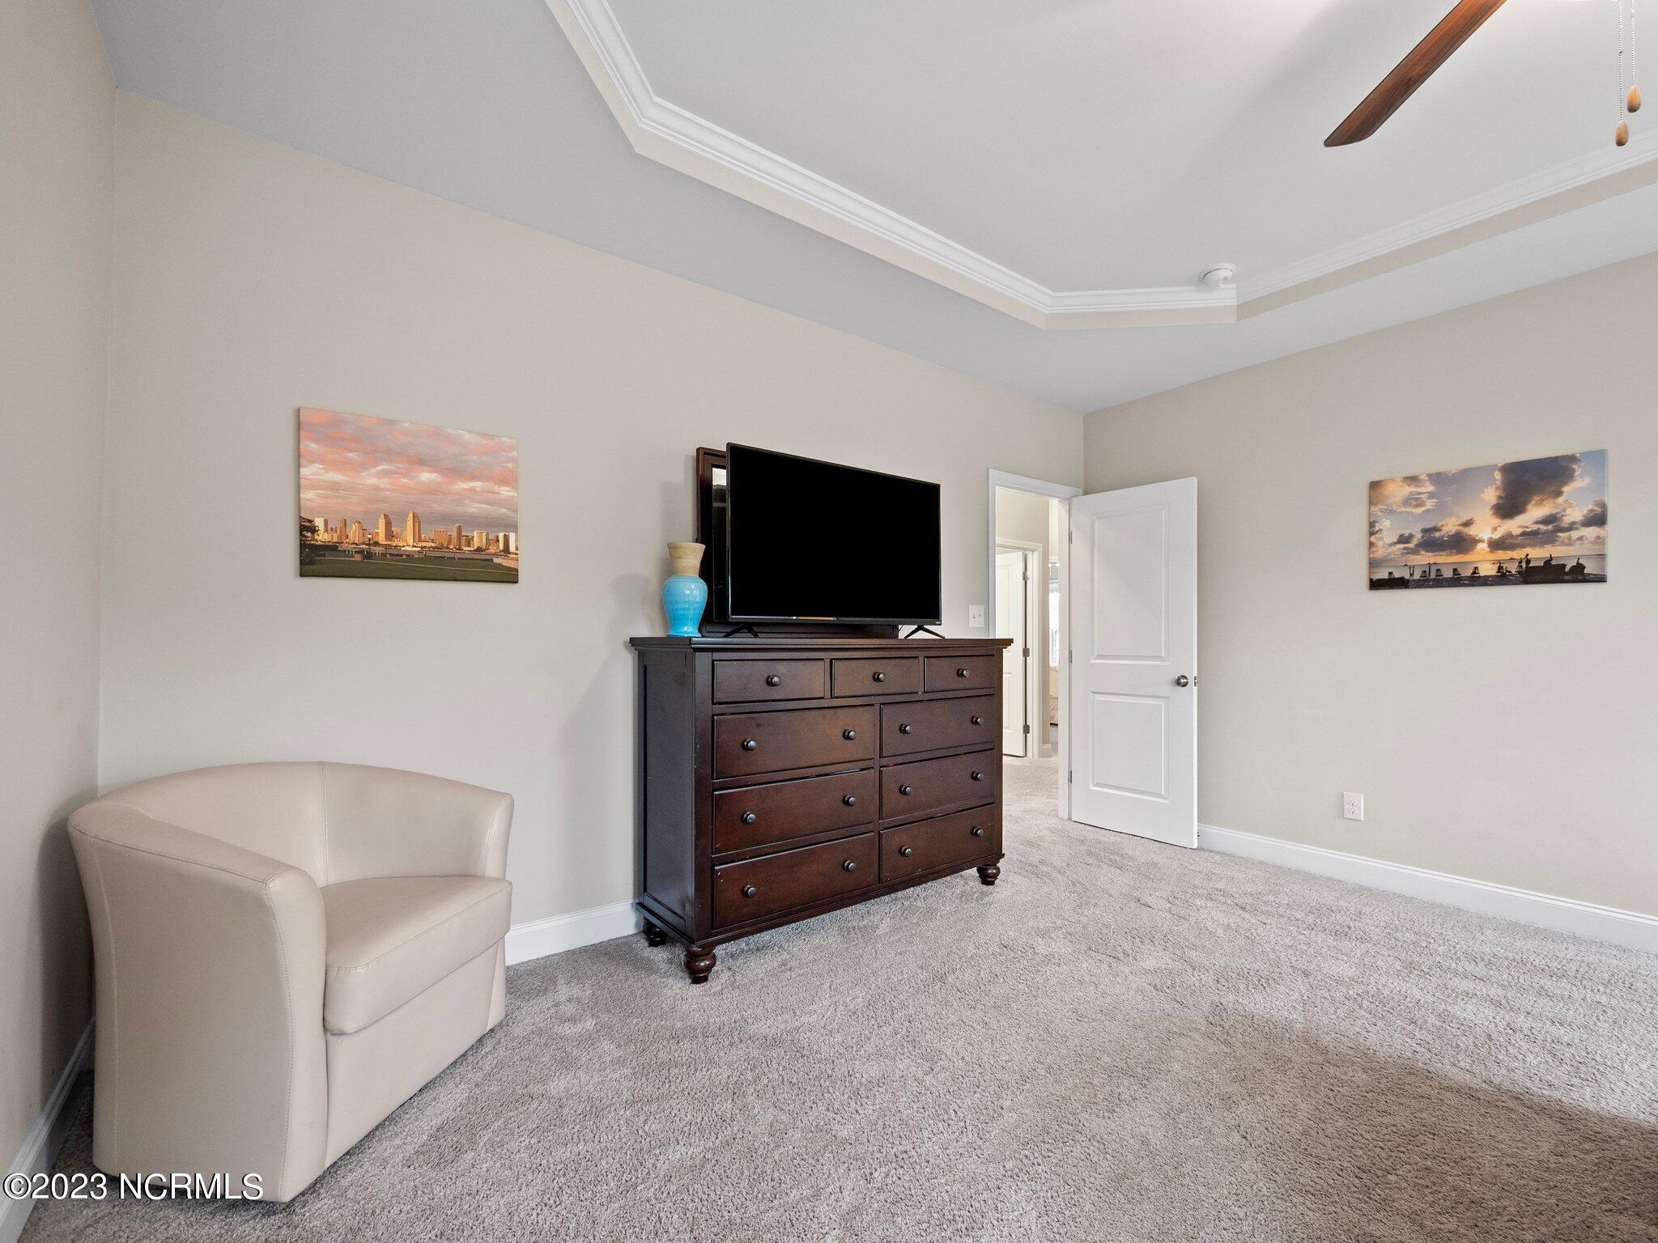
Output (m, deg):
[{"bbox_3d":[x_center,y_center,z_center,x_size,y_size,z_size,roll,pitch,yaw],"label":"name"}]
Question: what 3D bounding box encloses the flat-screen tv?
[{"bbox_3d":[0.056,-0.311,2.776,1.101,0.645,0.069,1,-1,-37],"label":"flat-screen tv"}]

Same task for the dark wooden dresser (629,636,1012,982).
[{"bbox_3d":[0.065,0.645,2.807,1.638,1.143,0.479,1,-1,-37],"label":"dark wooden dresser"}]

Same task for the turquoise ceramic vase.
[{"bbox_3d":[-0.527,-0.115,2.460,0.164,0.350,0.164,1,-1,-37],"label":"turquoise ceramic vase"}]

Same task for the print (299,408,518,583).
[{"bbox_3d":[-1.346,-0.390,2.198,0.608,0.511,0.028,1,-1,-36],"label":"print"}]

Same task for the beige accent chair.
[{"bbox_3d":[-1.392,0.804,1.752,0.757,0.772,0.743,0,-1,10],"label":"beige accent chair"}]

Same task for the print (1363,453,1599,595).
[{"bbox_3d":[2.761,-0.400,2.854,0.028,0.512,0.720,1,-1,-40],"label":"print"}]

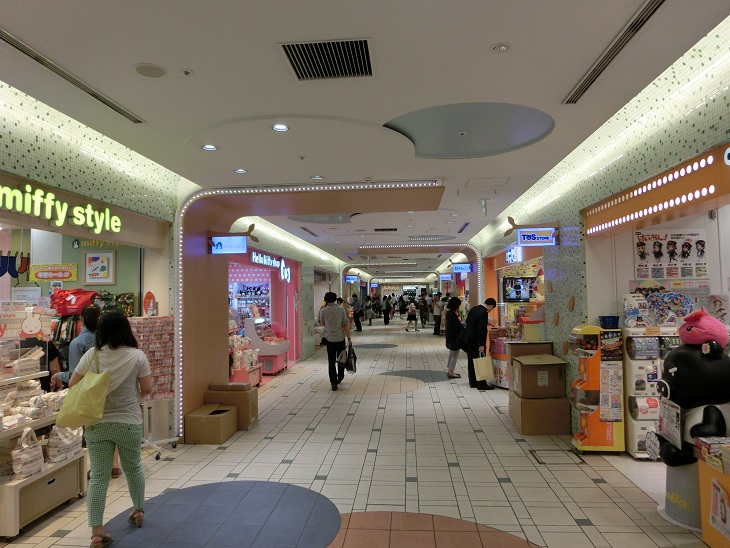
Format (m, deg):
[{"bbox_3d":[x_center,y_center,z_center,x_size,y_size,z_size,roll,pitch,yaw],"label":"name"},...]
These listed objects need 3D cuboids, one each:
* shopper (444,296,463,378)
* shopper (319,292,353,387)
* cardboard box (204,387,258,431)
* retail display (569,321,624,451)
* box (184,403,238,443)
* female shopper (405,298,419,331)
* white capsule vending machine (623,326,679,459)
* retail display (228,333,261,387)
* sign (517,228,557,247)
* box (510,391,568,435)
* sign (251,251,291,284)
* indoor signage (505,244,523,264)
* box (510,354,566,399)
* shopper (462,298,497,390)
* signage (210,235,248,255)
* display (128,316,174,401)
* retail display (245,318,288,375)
[{"bbox_3d":[1.752,1.252,9.894,0.400,1.550,0.450,0,-3,-11],"label":"shopper"},{"bbox_3d":[-0.531,1.179,9.015,0.550,1.680,0.420,-1,-2,5],"label":"shopper"},{"bbox_3d":[-1.675,1.691,6.381,0.550,0.476,0.380,-1,-2,5],"label":"cardboard box"},{"bbox_3d":[2.411,1.188,5.307,0.460,1.290,0.320,-1,-2,5],"label":"retail display"},{"bbox_3d":[-1.748,1.731,5.857,0.415,0.305,0.590,-1,-2,5],"label":"box"},{"bbox_3d":[2.043,1.742,21.756,0.480,1.450,0.480,-3,-3,42],"label":"female shopper"},{"bbox_3d":[2.942,1.167,5.114,0.560,1.270,0.370,-1,-2,5],"label":"white capsule vending machine"},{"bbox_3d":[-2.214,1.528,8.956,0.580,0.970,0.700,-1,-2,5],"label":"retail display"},{"bbox_3d":[2.150,-0.454,6.359,0.500,0.225,0.080,-1,-2,5],"label":"sign"},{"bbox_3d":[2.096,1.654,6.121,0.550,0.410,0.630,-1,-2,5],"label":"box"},{"bbox_3d":[-1.845,-0.087,10.298,0.090,0.500,2.900,-1,-2,5],"label":"sign"},{"bbox_3d":[2.591,-0.321,8.808,0.100,0.270,0.780,-1,-2,5],"label":"indoor signage"},{"bbox_3d":[2.111,1.263,6.172,0.500,0.410,0.530,0,-2,1],"label":"box"},{"bbox_3d":[1.984,1.188,8.707,0.540,1.550,0.480,-1,-2,-4],"label":"shopper"},{"bbox_3d":[-1.718,-0.367,6.472,0.470,0.225,0.080,-1,-2,5],"label":"signage"},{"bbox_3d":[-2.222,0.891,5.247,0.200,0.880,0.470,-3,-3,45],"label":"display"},{"bbox_3d":[-2.088,1.526,10.980,0.770,1.180,0.930,-1,-2,5],"label":"retail display"}]

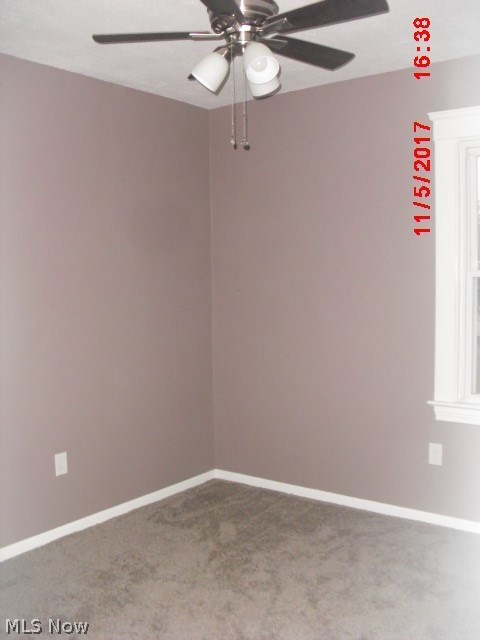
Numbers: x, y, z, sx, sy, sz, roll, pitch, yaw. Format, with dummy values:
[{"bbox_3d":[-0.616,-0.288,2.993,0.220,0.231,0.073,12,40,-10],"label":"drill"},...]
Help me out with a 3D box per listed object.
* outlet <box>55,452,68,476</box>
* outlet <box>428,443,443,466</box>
[{"bbox_3d":[-0.925,0.745,3.440,0.010,0.115,0.071,2,5,37],"label":"outlet"},{"bbox_3d":[1.030,0.708,3.510,0.071,0.115,0.010,2,5,37],"label":"outlet"}]

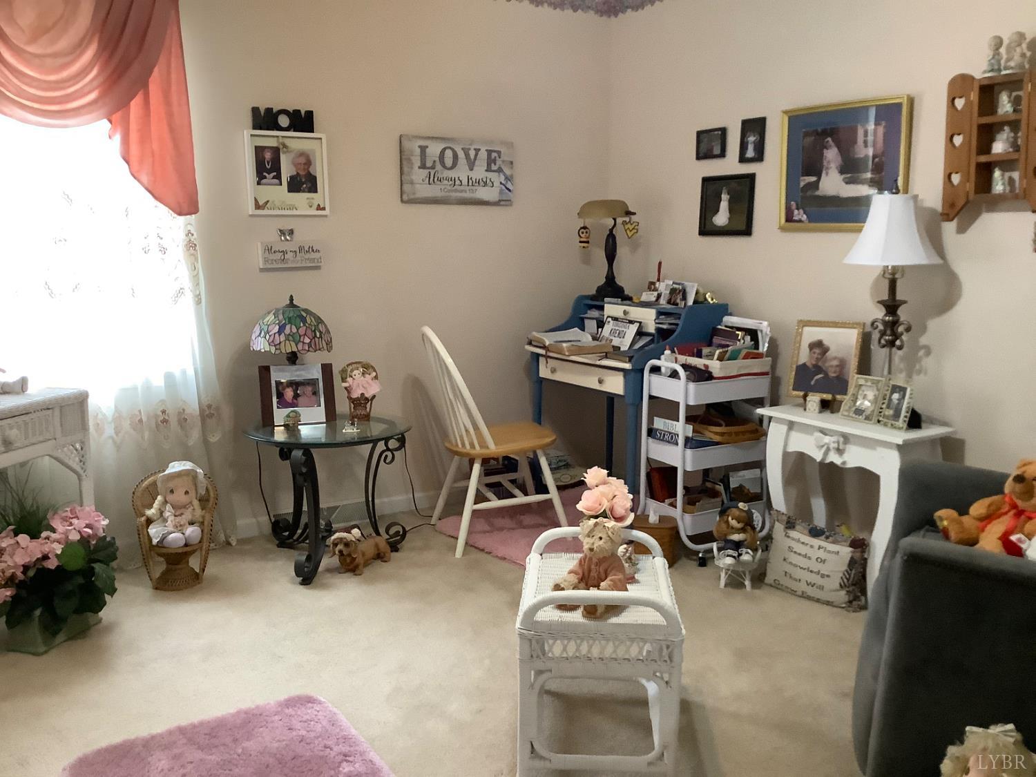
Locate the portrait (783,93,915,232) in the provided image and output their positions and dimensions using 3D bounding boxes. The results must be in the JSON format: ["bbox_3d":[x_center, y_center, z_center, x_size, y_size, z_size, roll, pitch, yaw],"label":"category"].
[{"bbox_3d":[1.147,-0.792,3.332,0.030,0.444,0.566,-6,11,-30],"label":"portrait"}]

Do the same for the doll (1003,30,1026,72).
[{"bbox_3d":[1.441,-0.973,2.687,0.054,0.116,0.062,-9,13,-43],"label":"doll"}]

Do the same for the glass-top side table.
[{"bbox_3d":[-0.765,0.424,3.736,0.645,0.535,0.645,0,10,0],"label":"glass-top side table"}]

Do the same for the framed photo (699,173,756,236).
[{"bbox_3d":[0.858,-0.758,3.846,0.018,0.247,0.312,-6,11,-30],"label":"framed photo"}]

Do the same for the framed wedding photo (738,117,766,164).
[{"bbox_3d":[0.966,-1.029,3.842,0.018,0.179,0.137,-6,11,-31],"label":"framed wedding photo"}]

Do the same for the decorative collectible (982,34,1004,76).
[{"bbox_3d":[1.480,-1.037,2.890,0.052,0.120,0.055,-6,11,-31],"label":"decorative collectible"}]

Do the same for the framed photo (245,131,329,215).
[{"bbox_3d":[-0.950,-0.890,3.853,0.338,0.332,0.030,-6,11,-31],"label":"framed photo"}]

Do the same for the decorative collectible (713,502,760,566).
[{"bbox_3d":[0.826,0.556,3.496,0.160,0.230,0.165,3,10,17],"label":"decorative collectible"}]

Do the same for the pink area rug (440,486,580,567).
[{"bbox_3d":[0.213,0.603,4.242,1.000,0.025,0.770,-8,13,-42],"label":"pink area rug"}]

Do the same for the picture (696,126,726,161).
[{"bbox_3d":[0.836,-1.069,4.052,0.018,0.128,0.183,-6,11,-31],"label":"picture"}]

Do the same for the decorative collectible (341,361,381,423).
[{"bbox_3d":[-0.627,0.010,3.695,0.152,0.230,0.113,-1,9,-7],"label":"decorative collectible"}]

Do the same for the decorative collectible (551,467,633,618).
[{"bbox_3d":[0.191,0.364,2.230,0.200,0.265,0.231,4,10,23],"label":"decorative collectible"}]

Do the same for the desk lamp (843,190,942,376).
[{"bbox_3d":[1.220,-0.245,3.005,0.316,0.771,0.316,-6,11,-30],"label":"desk lamp"}]

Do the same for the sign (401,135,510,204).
[{"bbox_3d":[-0.265,-0.997,4.267,0.572,0.293,0.025,-6,11,-31],"label":"sign"}]

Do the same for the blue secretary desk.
[{"bbox_3d":[0.479,0.088,4.347,0.490,1.005,0.890,-6,11,-31],"label":"blue secretary desk"}]

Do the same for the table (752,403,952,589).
[{"bbox_3d":[1.212,0.434,3.380,0.310,0.660,0.600,-6,11,-31],"label":"table"}]

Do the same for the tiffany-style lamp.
[{"bbox_3d":[-0.875,-0.111,3.587,0.318,0.504,0.318,-2,10,-12],"label":"tiffany-style lamp"}]

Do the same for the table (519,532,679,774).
[{"bbox_3d":[0.203,0.670,2.378,0.385,0.520,0.485,1,10,4],"label":"table"}]

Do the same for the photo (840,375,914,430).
[{"bbox_3d":[1.242,0.038,3.179,0.081,0.152,0.281,11,2,-26],"label":"photo"}]

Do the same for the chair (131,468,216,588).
[{"bbox_3d":[-1.248,0.502,3.375,0.287,0.407,0.231,-7,11,-35],"label":"chair"}]

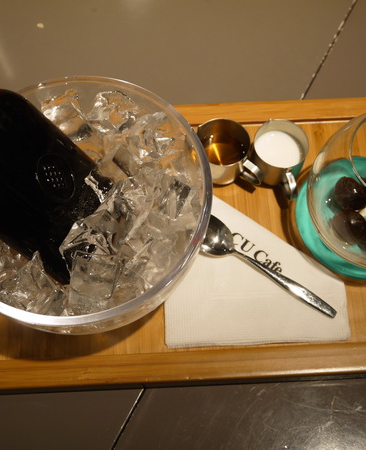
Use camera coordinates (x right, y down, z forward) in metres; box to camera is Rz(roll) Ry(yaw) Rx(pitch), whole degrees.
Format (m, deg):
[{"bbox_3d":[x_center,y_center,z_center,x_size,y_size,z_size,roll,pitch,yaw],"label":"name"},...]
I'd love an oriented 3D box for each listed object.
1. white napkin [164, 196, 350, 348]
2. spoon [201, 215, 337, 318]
[{"bbox_3d":[0.050,0.023,0.477,0.128,0.003,0.128,-2,66,-2],"label":"white napkin"},{"bbox_3d":[0.056,0.029,0.466,0.124,0.017,0.029,32,69,12],"label":"spoon"}]

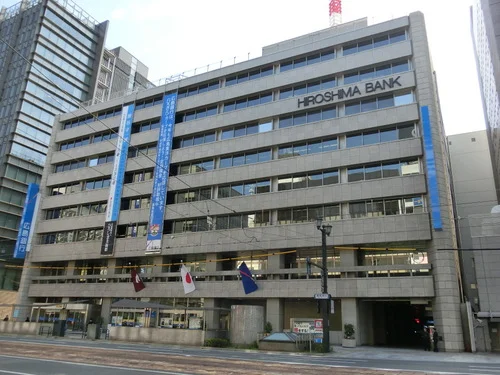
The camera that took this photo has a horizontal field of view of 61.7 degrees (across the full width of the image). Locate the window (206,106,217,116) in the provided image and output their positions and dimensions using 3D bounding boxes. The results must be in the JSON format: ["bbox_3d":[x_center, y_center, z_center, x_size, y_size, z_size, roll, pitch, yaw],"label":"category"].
[{"bbox_3d":[-4.621,-9.127,50.665,1.508,1.443,0.150,-7,-21,27],"label":"window"}]

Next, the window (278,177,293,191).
[{"bbox_3d":[3.589,-0.383,42.857,1.530,1.549,0.150,-7,-21,27],"label":"window"}]

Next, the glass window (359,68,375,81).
[{"bbox_3d":[11.767,-11.282,42.188,1.513,1.427,0.150,-8,-21,27],"label":"glass window"}]

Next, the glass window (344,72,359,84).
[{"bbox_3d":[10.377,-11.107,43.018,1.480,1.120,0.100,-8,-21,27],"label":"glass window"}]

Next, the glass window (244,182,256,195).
[{"bbox_3d":[0.093,0.058,46.061,1.571,1.546,0.100,-8,-21,27],"label":"glass window"}]

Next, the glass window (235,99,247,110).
[{"bbox_3d":[-1.003,-9.602,48.818,1.535,1.443,0.150,-7,-21,27],"label":"glass window"}]

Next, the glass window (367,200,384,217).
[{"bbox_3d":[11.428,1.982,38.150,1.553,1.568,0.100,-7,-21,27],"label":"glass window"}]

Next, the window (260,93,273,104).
[{"bbox_3d":[1.786,-9.969,47.394,1.541,1.443,0.150,-7,-21,27],"label":"window"}]

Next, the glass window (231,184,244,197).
[{"bbox_3d":[-1.394,0.409,48.159,1.620,1.668,0.100,-8,-21,27],"label":"glass window"}]

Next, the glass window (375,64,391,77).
[{"bbox_3d":[13.185,-11.470,41.470,1.546,1.427,0.150,-8,-21,27],"label":"glass window"}]

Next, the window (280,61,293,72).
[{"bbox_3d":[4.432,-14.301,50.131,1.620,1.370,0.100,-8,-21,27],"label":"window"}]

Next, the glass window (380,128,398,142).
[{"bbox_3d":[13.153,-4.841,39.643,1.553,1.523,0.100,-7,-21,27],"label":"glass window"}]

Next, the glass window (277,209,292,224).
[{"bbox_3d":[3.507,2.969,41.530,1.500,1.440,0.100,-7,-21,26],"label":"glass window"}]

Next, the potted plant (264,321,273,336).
[{"bbox_3d":[1.564,12.458,36.219,0.950,1.662,0.950,2,-19,1],"label":"potted plant"}]

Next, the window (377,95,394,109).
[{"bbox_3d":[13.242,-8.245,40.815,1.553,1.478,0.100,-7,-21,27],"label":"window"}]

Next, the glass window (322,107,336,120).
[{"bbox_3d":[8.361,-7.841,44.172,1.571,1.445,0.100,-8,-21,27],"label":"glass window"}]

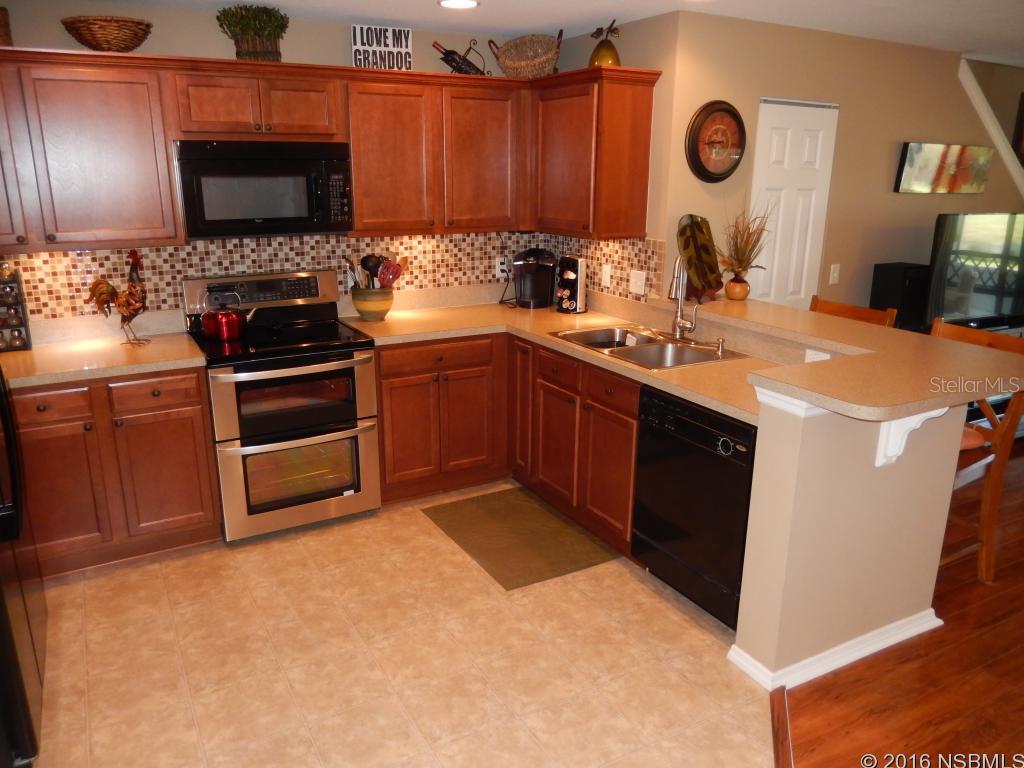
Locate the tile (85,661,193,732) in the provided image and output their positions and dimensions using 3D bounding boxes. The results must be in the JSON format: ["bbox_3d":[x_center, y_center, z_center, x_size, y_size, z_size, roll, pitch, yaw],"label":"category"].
[{"bbox_3d":[-1.282,1.046,2.540,0.304,0.010,0.306,-9,18,-29],"label":"tile"}]

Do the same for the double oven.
[{"bbox_3d":[-1.139,0.078,3.738,0.760,1.182,0.693,-9,18,-28],"label":"double oven"}]

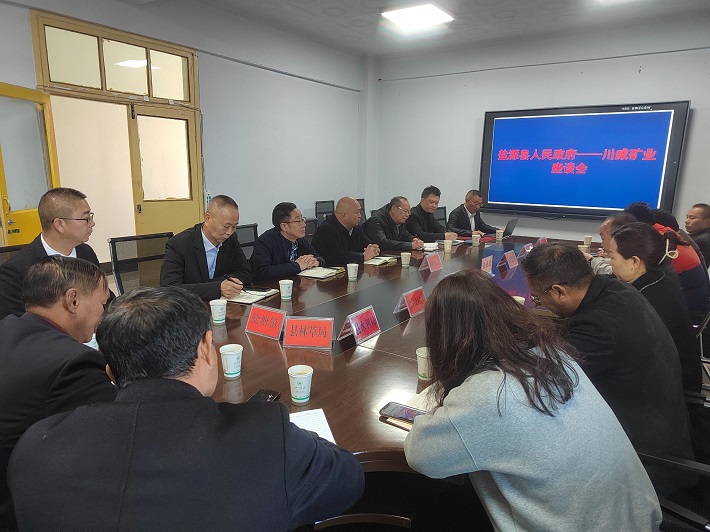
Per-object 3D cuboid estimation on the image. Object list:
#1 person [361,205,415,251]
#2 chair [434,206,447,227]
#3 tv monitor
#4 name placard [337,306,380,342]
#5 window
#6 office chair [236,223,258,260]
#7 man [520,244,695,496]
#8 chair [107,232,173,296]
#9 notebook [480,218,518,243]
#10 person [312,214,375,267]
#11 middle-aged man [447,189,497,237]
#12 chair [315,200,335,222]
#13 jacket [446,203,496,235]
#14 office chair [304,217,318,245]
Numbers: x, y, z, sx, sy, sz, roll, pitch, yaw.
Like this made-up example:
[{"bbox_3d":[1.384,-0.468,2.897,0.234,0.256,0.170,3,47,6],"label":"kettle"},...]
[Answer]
[{"bbox_3d":[0.369,-0.081,4.679,0.740,1.240,0.570,10,14,35],"label":"person"},{"bbox_3d":[1.185,-0.153,5.640,0.600,0.980,0.570,9,14,32],"label":"chair"},{"bbox_3d":[2.615,-1.244,5.698,2.207,1.271,0.100,10,14,35],"label":"tv monitor"},{"bbox_3d":[0.024,0.249,2.043,0.100,0.111,0.198,8,13,31],"label":"name placard"},{"bbox_3d":[-1.878,-1.654,3.927,0.100,0.530,1.420,9,14,32],"label":"window"},{"bbox_3d":[-0.713,0.259,3.468,0.600,1.000,0.560,10,14,35],"label":"office chair"},{"bbox_3d":[0.829,0.514,1.788,0.740,1.220,0.540,8,14,30],"label":"man"},{"bbox_3d":[-1.182,0.330,3.089,0.600,0.980,0.570,9,14,32],"label":"chair"},{"bbox_3d":[1.585,-0.417,5.174,0.300,0.200,0.340,9,14,32],"label":"notebook"},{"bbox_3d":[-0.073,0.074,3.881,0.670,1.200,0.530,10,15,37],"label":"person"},{"bbox_3d":[1.274,-0.243,5.440,0.530,1.240,0.660,-9,16,-41],"label":"middle-aged man"},{"bbox_3d":[-0.188,-0.330,6.470,0.600,1.000,0.560,10,14,35],"label":"chair"},{"bbox_3d":[1.399,-0.444,5.849,0.540,0.620,0.460,-8,14,-38],"label":"jacket"},{"bbox_3d":[-0.276,0.123,4.173,0.600,0.980,0.570,9,14,32],"label":"office chair"}]

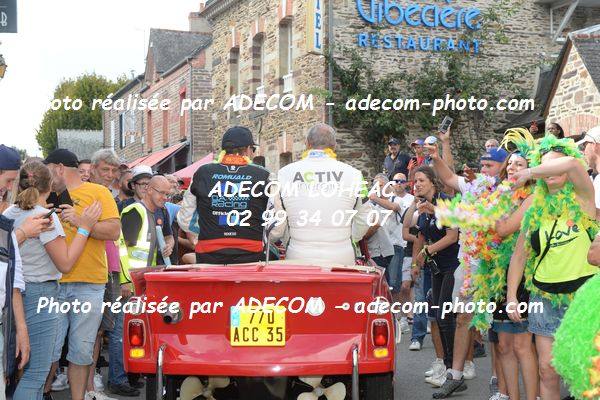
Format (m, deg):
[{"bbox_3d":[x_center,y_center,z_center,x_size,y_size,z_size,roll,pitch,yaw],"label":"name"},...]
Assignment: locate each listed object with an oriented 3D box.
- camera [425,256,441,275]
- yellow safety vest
[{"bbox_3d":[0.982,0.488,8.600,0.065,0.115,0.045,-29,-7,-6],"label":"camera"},{"bbox_3d":[-1.187,0.319,8.550,0.310,0.640,0.460,0,1,25],"label":"yellow safety vest"}]

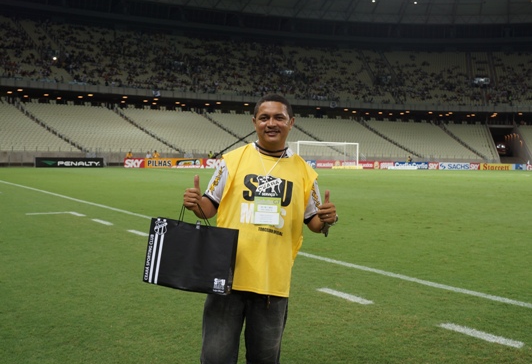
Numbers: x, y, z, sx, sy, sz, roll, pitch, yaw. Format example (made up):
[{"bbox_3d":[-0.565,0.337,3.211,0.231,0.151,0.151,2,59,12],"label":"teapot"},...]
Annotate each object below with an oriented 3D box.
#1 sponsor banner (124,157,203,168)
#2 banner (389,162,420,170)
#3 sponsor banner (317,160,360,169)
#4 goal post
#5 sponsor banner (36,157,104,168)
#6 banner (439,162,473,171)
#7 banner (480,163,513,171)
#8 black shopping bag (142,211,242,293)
[{"bbox_3d":[-8.602,-1.621,50.847,7.223,0.863,0.200,-1,3,-35],"label":"sponsor banner"},{"bbox_3d":[15.606,-1.839,67.453,5.442,0.863,0.200,-1,3,-35],"label":"banner"},{"bbox_3d":[7.470,-1.777,62.250,5.977,0.863,0.200,-1,3,-35],"label":"sponsor banner"},{"bbox_3d":[5.466,-2.417,57.197,7.500,2.520,1.650,-1,3,-35],"label":"goal post"},{"bbox_3d":[-15.379,-1.592,47.265,5.289,0.820,0.200,-1,3,-35],"label":"sponsor banner"},{"bbox_3d":[22.659,-1.890,71.887,6.150,0.863,0.200,-1,3,-35],"label":"banner"},{"bbox_3d":[29.159,-1.936,75.929,6.827,0.863,0.200,-1,3,-35],"label":"banner"},{"bbox_3d":[-0.331,0.313,2.664,0.395,0.330,0.100,8,3,14],"label":"black shopping bag"}]

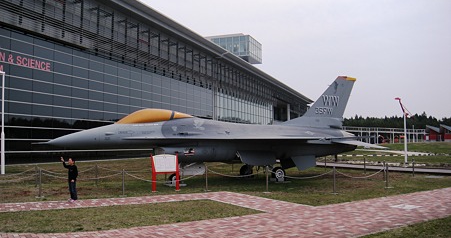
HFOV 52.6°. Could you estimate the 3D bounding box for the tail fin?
[{"bbox_3d":[4.720,-0.845,22.232,4.600,2.600,0.400,2,-4,-31],"label":"tail fin"}]

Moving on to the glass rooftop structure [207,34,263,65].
[{"bbox_3d":[1.596,-15.306,104.621,11.500,4.685,10.207,-1,-3,20],"label":"glass rooftop structure"}]

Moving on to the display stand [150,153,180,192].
[{"bbox_3d":[-1.950,1.755,15.025,0.880,1.270,0.300,1,-4,-25],"label":"display stand"}]

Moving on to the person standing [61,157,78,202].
[{"bbox_3d":[-4.240,1.649,12.427,0.330,1.220,0.420,3,-4,-41],"label":"person standing"}]

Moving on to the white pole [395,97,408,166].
[{"bbox_3d":[11.903,0.845,30.834,0.948,4.736,0.350,0,-3,0],"label":"white pole"}]

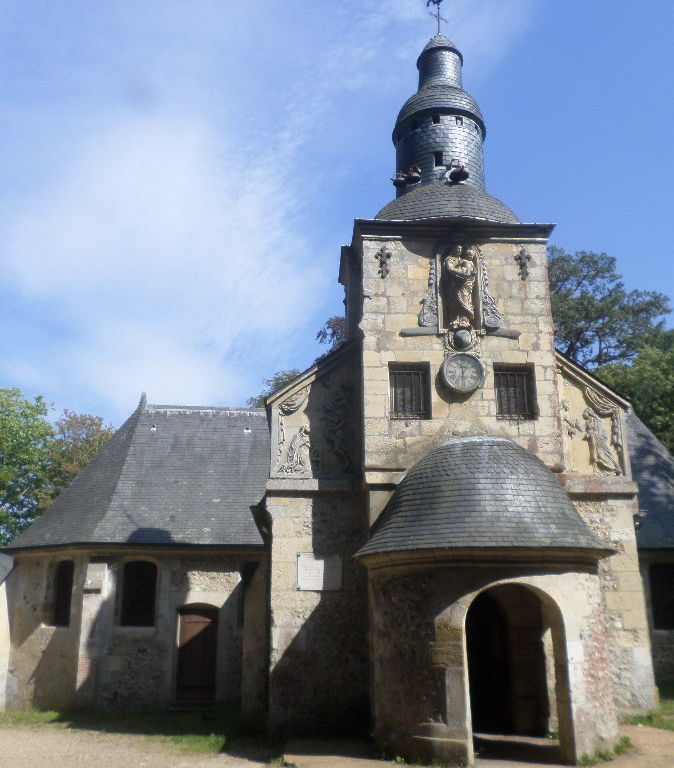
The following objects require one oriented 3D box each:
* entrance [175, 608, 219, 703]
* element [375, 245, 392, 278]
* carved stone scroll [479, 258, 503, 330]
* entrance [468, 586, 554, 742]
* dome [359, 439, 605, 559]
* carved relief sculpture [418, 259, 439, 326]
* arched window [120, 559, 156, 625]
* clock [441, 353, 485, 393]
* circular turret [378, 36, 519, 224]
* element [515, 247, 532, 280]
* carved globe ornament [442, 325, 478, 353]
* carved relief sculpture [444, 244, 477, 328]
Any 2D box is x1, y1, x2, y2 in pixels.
[{"bbox_3d":[-3.182,6.087,16.760,0.945,2.088,0.250,1,-18,-3],"label":"entrance"},{"bbox_3d":[0.895,-2.331,14.079,0.300,0.660,0.080,1,-16,-4],"label":"element"},{"bbox_3d":[2.972,-1.724,14.055,0.410,1.460,0.130,1,-16,-4],"label":"carved stone scroll"},{"bbox_3d":[2.570,4.234,10.957,1.380,2.420,0.500,1,-16,-4],"label":"entrance"},{"bbox_3d":[2.500,1.706,11.973,4.300,2.100,2.250,1,-16,-4],"label":"dome"},{"bbox_3d":[1.731,-1.737,13.954,0.409,1.407,0.140,1,-18,-3],"label":"carved relief sculpture"},{"bbox_3d":[-4.427,4.683,16.529,0.800,1.410,0.200,2,-16,-8],"label":"arched window"},{"bbox_3d":[2.300,-0.212,13.445,0.771,0.750,0.150,1,-18,-3],"label":"clock"},{"bbox_3d":[2.361,-5.553,16.867,3.300,5.899,3.300,0,-18,0],"label":"circular turret"},{"bbox_3d":[3.596,-2.321,14.257,0.293,0.718,0.080,1,-18,-3],"label":"element"},{"bbox_3d":[2.126,-0.743,12.650,0.590,0.450,0.280,-2,-17,4],"label":"carved globe ornament"},{"bbox_3d":[2.362,-1.880,14.148,0.657,1.726,0.400,1,-18,-3],"label":"carved relief sculpture"}]

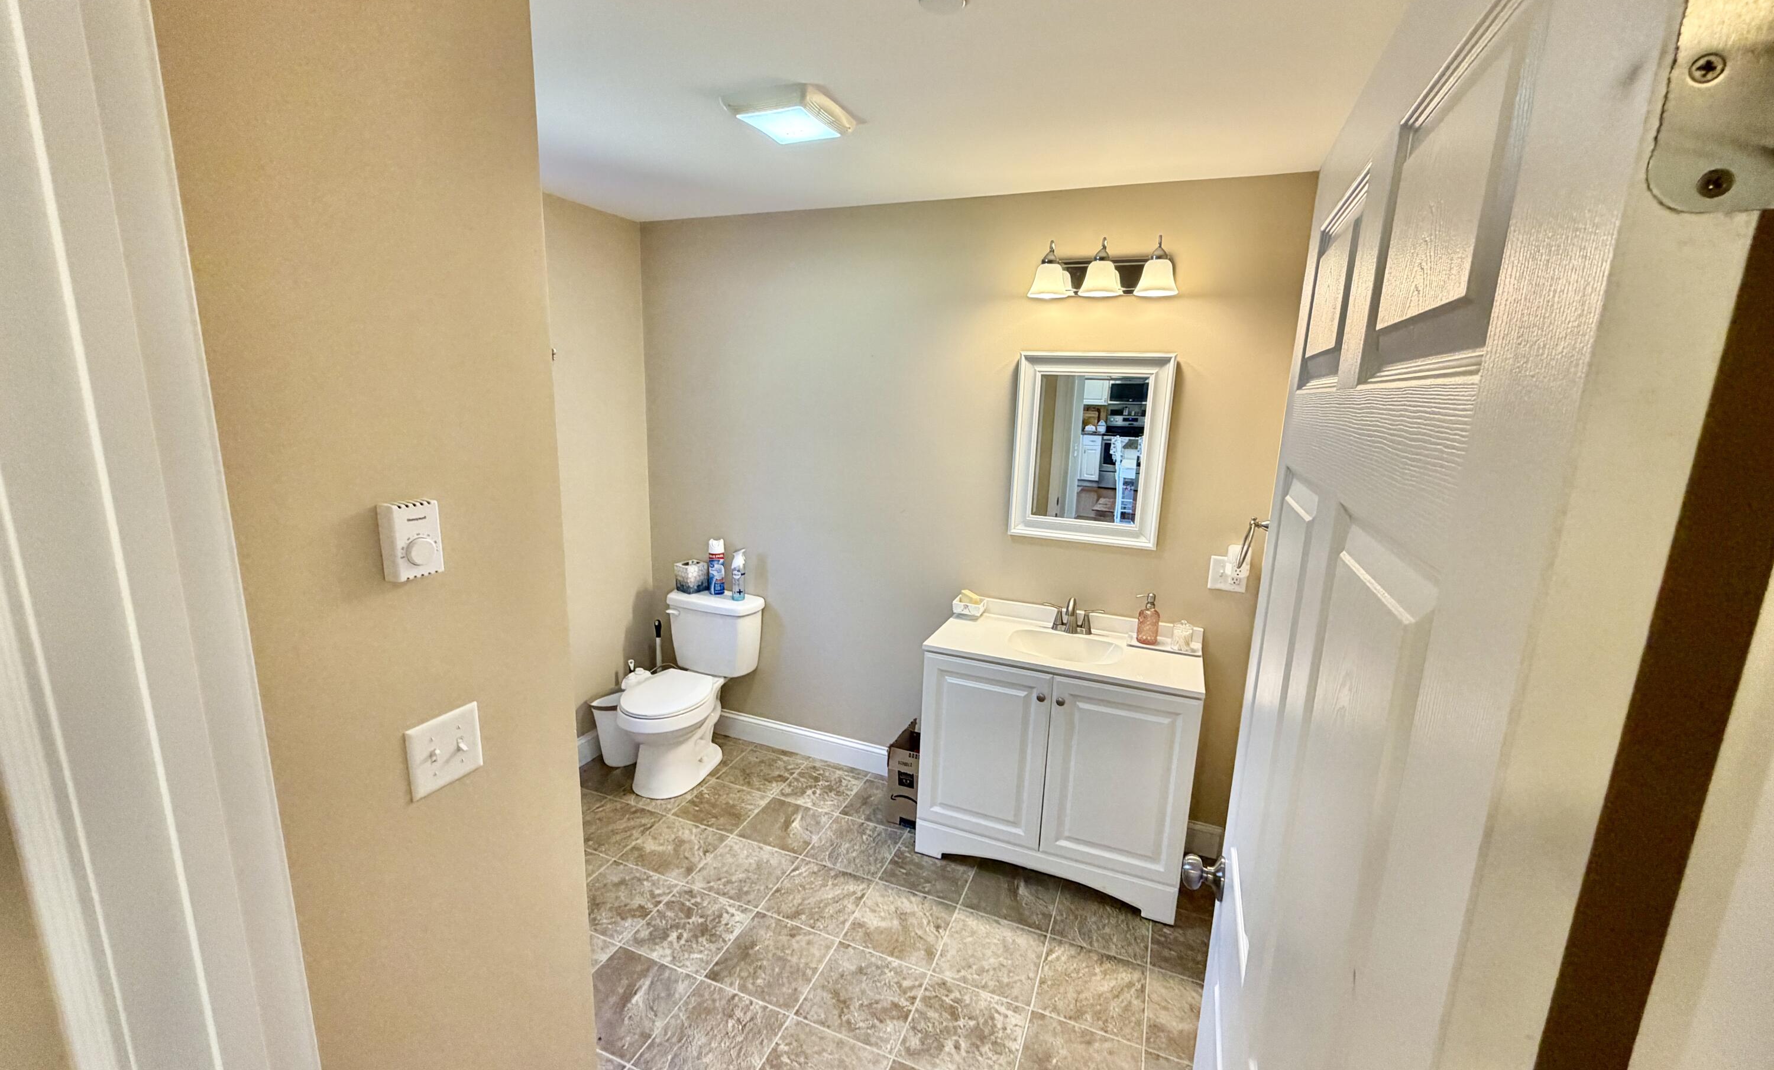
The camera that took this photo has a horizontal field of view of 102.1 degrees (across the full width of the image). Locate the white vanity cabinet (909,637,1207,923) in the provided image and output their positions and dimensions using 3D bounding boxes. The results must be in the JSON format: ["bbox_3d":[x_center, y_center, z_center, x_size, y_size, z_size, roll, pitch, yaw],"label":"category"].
[{"bbox_3d":[0.630,0.812,2.661,0.918,0.830,0.432,7,13,21],"label":"white vanity cabinet"}]

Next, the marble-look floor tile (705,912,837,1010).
[{"bbox_3d":[-0.346,1.306,2.201,0.297,0.010,0.297,7,13,21],"label":"marble-look floor tile"}]

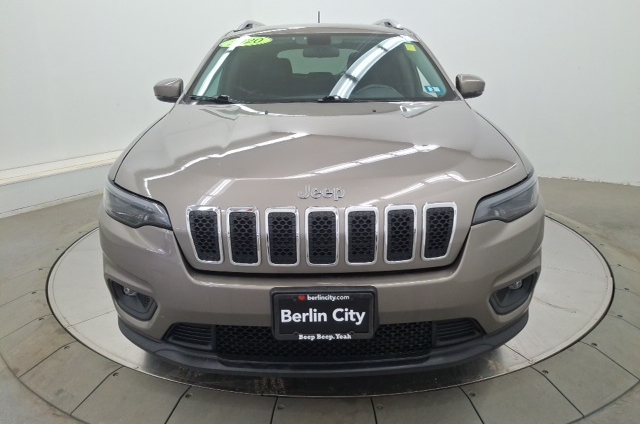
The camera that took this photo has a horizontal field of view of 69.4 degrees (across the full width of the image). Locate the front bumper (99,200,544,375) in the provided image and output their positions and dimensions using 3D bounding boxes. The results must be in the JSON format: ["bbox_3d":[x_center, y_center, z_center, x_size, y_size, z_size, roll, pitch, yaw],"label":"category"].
[{"bbox_3d":[0.010,0.254,1.726,1.800,0.520,0.550,-1,17,0],"label":"front bumper"}]

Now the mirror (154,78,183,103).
[{"bbox_3d":[-0.951,-0.773,2.917,0.190,0.155,0.150,-1,17,0],"label":"mirror"}]

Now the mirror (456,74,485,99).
[{"bbox_3d":[0.939,-0.802,2.917,0.190,0.155,0.150,-1,17,0],"label":"mirror"}]

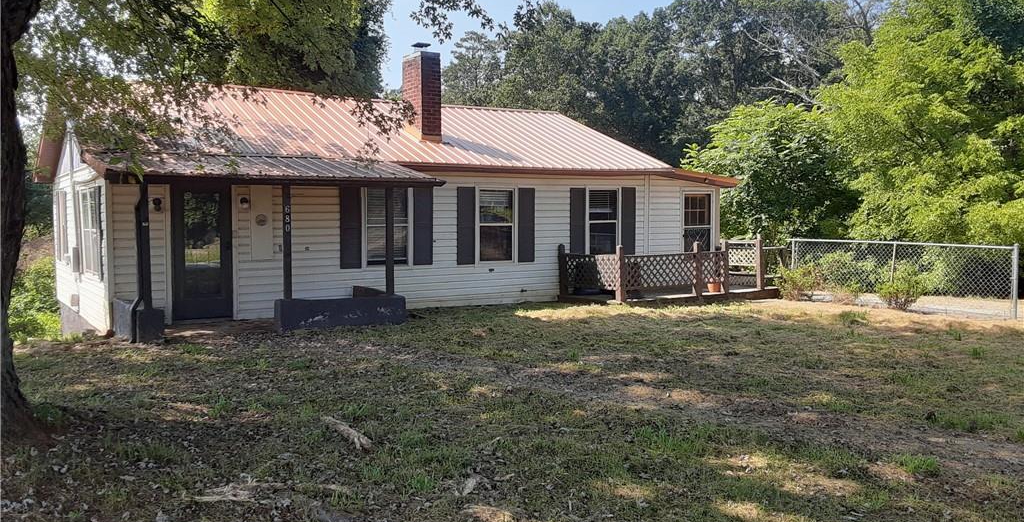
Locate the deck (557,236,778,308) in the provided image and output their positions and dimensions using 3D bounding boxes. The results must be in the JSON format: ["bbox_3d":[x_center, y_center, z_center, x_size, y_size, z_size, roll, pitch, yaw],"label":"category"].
[{"bbox_3d":[3.302,0.144,16.287,4.580,1.250,1.820,-3,5,-33],"label":"deck"}]

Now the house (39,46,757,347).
[{"bbox_3d":[-2.061,-1.653,17.155,13.100,4.970,9.500,-3,5,-33],"label":"house"}]

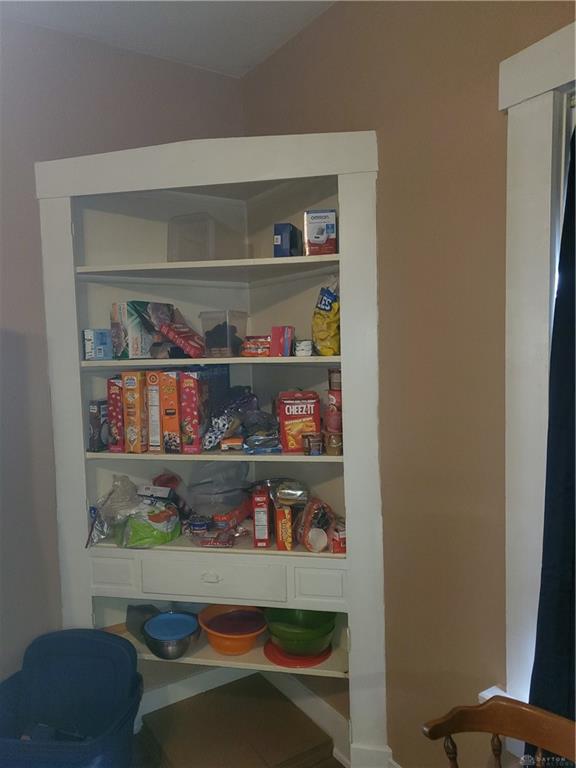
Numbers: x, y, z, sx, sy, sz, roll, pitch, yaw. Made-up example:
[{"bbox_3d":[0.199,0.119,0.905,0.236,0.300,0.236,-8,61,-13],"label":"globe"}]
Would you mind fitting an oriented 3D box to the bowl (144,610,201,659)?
[{"bbox_3d":[-0.472,1.045,2.368,0.231,0.115,0.231,-2,4,0],"label":"bowl"}]

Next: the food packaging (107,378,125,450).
[{"bbox_3d":[-0.678,0.122,2.396,0.064,0.293,0.195,-1,4,7],"label":"food packaging"}]

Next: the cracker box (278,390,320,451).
[{"bbox_3d":[0.051,0.148,2.235,0.152,0.225,0.060,-1,4,7],"label":"cracker box"}]

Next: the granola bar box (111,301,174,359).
[{"bbox_3d":[-0.596,-0.218,2.402,0.217,0.223,0.120,-6,6,-44],"label":"granola bar box"}]

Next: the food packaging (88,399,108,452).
[{"bbox_3d":[-0.743,0.166,2.353,0.048,0.205,0.130,0,5,24],"label":"food packaging"}]

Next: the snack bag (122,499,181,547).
[{"bbox_3d":[-0.553,0.565,2.342,0.205,0.145,0.170,-1,4,3],"label":"snack bag"}]

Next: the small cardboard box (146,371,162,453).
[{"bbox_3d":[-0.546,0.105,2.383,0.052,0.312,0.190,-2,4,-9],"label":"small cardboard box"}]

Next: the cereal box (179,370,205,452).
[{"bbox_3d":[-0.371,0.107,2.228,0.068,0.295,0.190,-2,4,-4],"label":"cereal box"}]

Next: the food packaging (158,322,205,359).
[{"bbox_3d":[-0.403,-0.180,2.246,0.168,0.036,0.115,35,25,-1],"label":"food packaging"}]

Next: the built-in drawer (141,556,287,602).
[{"bbox_3d":[-0.263,0.736,2.361,0.578,0.147,0.300,-1,4,11],"label":"built-in drawer"}]

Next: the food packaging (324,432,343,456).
[{"bbox_3d":[0.175,0.219,2.140,0.076,0.082,0.076,-1,4,11],"label":"food packaging"}]

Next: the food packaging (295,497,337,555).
[{"bbox_3d":[0.102,0.515,2.134,0.142,0.180,0.090,-1,4,11],"label":"food packaging"}]

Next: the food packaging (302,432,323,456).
[{"bbox_3d":[0.093,0.225,2.181,0.075,0.078,0.075,-2,4,0],"label":"food packaging"}]

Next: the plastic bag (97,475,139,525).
[{"bbox_3d":[-0.689,0.462,2.332,0.155,0.180,0.120,-2,4,-11],"label":"plastic bag"}]

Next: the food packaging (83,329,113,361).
[{"bbox_3d":[-0.744,-0.152,2.258,0.045,0.122,0.130,-1,4,11],"label":"food packaging"}]

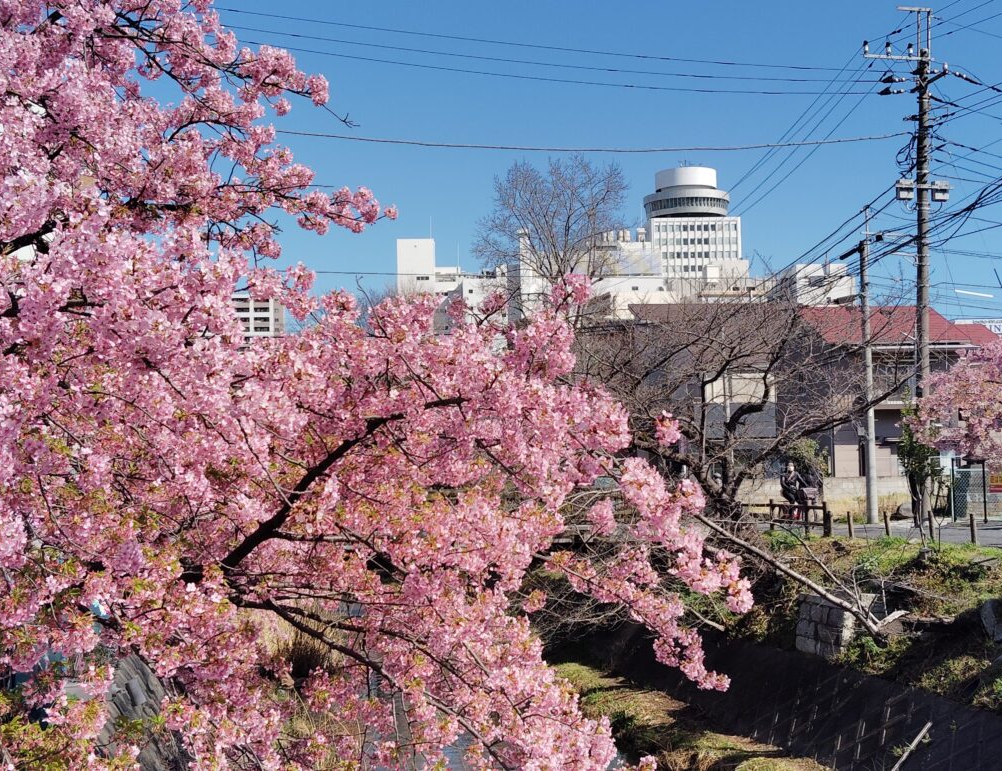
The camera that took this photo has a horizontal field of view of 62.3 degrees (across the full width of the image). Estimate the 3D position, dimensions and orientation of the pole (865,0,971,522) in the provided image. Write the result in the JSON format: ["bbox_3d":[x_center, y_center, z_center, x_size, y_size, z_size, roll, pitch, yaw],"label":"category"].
[{"bbox_3d":[10.987,-3.268,21.881,2.600,13.680,1.500,1,-2,-8],"label":"pole"}]

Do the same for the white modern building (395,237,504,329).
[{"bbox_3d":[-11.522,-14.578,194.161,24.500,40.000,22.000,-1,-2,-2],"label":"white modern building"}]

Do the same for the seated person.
[{"bbox_3d":[7.395,2.608,20.900,0.680,1.380,0.520,-3,-3,44],"label":"seated person"}]

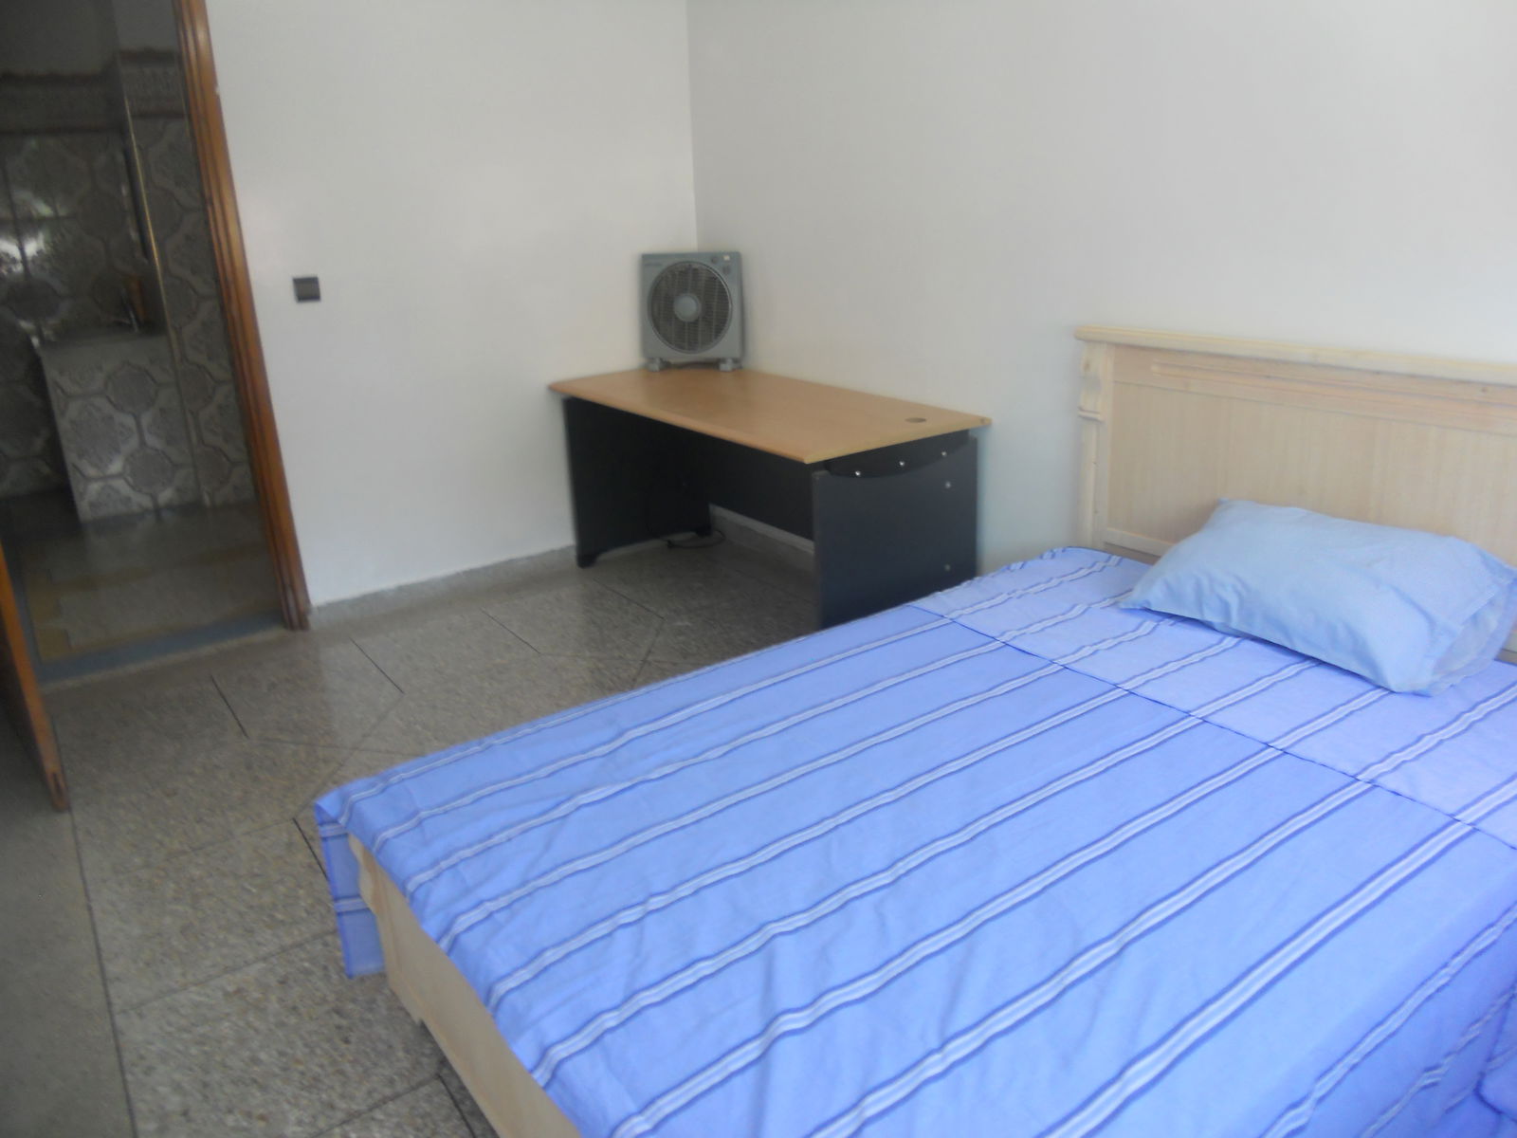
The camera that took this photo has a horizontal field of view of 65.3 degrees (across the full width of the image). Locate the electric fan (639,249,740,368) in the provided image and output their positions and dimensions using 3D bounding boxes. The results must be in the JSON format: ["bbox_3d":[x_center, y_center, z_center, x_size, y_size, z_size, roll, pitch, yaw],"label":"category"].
[{"bbox_3d":[-0.244,-0.991,4.548,0.400,0.445,0.140,2,19,13],"label":"electric fan"}]

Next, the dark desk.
[{"bbox_3d":[-0.035,-0.229,4.135,0.699,0.747,1.626,-15,22,-32],"label":"dark desk"}]

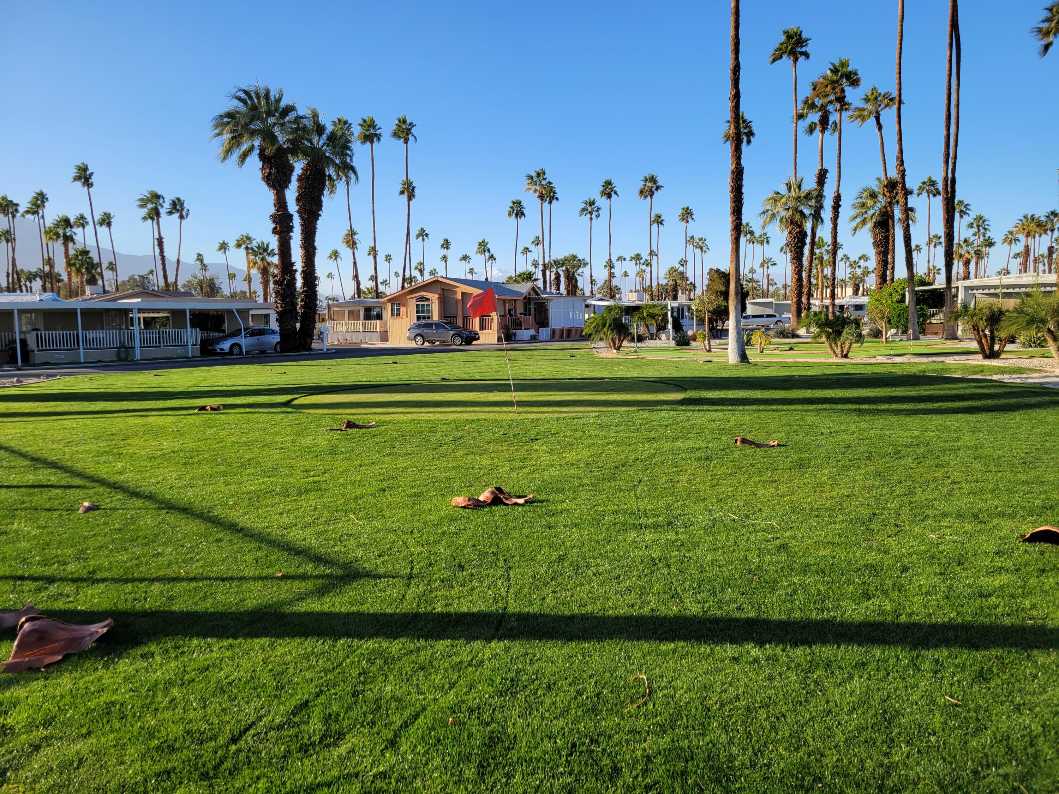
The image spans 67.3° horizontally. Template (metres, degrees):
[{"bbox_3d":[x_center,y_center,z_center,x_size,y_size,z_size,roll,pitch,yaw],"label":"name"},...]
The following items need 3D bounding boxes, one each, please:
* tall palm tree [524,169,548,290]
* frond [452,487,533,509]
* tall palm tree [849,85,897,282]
[{"bbox_3d":[0.780,-16.128,88.864,2.800,18.260,2.800,-1,5,0],"label":"tall palm tree"},{"bbox_3d":[-0.331,0.870,6.997,0.700,0.140,0.270,-1,5,-3],"label":"frond"},{"bbox_3d":[26.975,-14.628,62.316,3.770,18.990,3.800,1,6,23],"label":"tall palm tree"}]

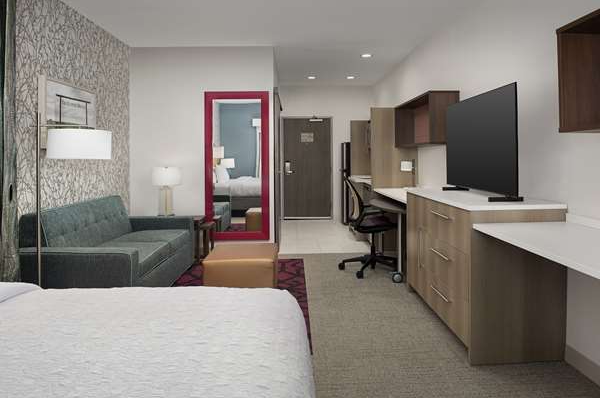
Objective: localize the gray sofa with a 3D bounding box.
[{"bbox_3d":[-1.512,0.433,3.455,0.770,0.820,1.650,0,4,-1],"label":"gray sofa"}]

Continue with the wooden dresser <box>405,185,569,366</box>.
[{"bbox_3d":[1.249,0.422,2.965,0.550,0.900,1.330,0,4,-1],"label":"wooden dresser"}]

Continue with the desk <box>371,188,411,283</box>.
[{"bbox_3d":[1.200,0.341,4.375,0.600,0.770,1.450,0,4,-1],"label":"desk"}]

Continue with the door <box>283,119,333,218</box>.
[{"bbox_3d":[0.140,-0.618,7.820,0.975,1.990,0.080,0,4,-1],"label":"door"}]

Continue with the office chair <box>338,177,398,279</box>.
[{"bbox_3d":[0.752,0.258,4.200,0.640,0.980,0.640,0,4,-1],"label":"office chair"}]

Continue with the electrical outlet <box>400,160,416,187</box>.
[{"bbox_3d":[1.341,-0.303,5.030,0.200,0.360,0.120,0,4,-1],"label":"electrical outlet"}]

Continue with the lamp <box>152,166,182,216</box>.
[{"bbox_3d":[-1.575,-0.091,4.750,0.360,0.600,0.360,0,4,-1],"label":"lamp"}]

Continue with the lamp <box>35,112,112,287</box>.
[{"bbox_3d":[-1.393,0.215,2.415,0.520,1.470,0.390,0,4,-1],"label":"lamp"}]

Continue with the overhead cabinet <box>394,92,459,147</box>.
[{"bbox_3d":[1.367,-0.846,4.460,0.283,0.497,1.320,0,4,-1],"label":"overhead cabinet"}]

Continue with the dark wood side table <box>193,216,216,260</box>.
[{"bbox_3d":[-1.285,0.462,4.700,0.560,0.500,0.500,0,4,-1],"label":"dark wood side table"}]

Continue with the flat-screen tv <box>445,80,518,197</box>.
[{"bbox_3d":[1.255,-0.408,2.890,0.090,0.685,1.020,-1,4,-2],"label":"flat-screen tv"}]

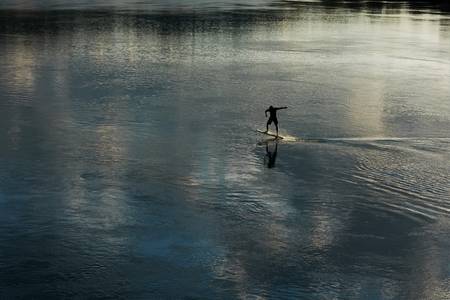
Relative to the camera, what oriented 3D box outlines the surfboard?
[{"bbox_3d":[2.429,-0.817,46.700,1.550,0.120,0.500,18,18,10],"label":"surfboard"}]

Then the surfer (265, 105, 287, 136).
[{"bbox_3d":[2.737,-1.515,46.500,1.150,1.620,0.600,7,16,24],"label":"surfer"}]

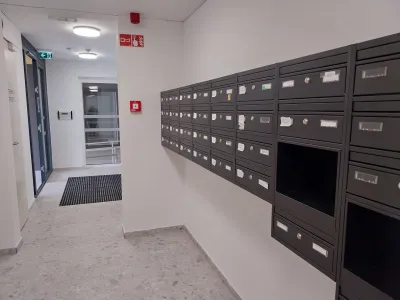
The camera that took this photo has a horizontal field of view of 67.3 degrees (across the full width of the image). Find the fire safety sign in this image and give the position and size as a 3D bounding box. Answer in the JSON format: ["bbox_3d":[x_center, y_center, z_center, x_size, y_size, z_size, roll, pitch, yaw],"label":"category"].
[{"bbox_3d":[-0.739,-1.191,3.283,0.255,0.125,0.010,-3,8,-19],"label":"fire safety sign"}]

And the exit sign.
[{"bbox_3d":[-3.174,-1.961,6.208,0.260,0.180,0.040,-3,8,-19],"label":"exit sign"}]

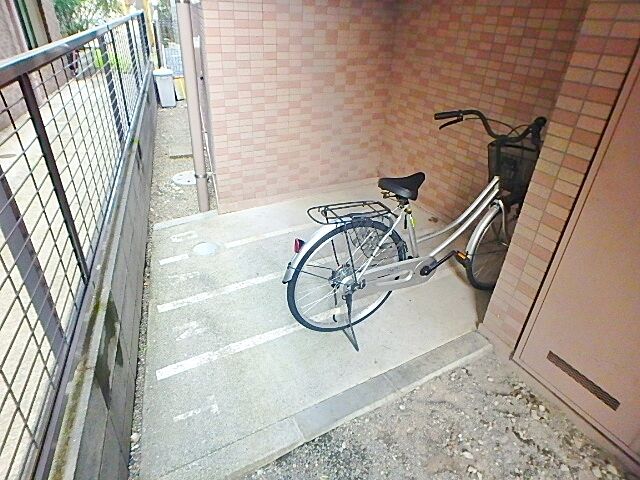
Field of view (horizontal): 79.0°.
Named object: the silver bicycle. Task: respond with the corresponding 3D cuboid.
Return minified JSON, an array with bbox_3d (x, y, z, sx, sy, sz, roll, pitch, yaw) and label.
[{"bbox_3d":[0.604,-0.084,1.977,1.678,1.055,0.536,-11,33,-23],"label":"silver bicycle"}]

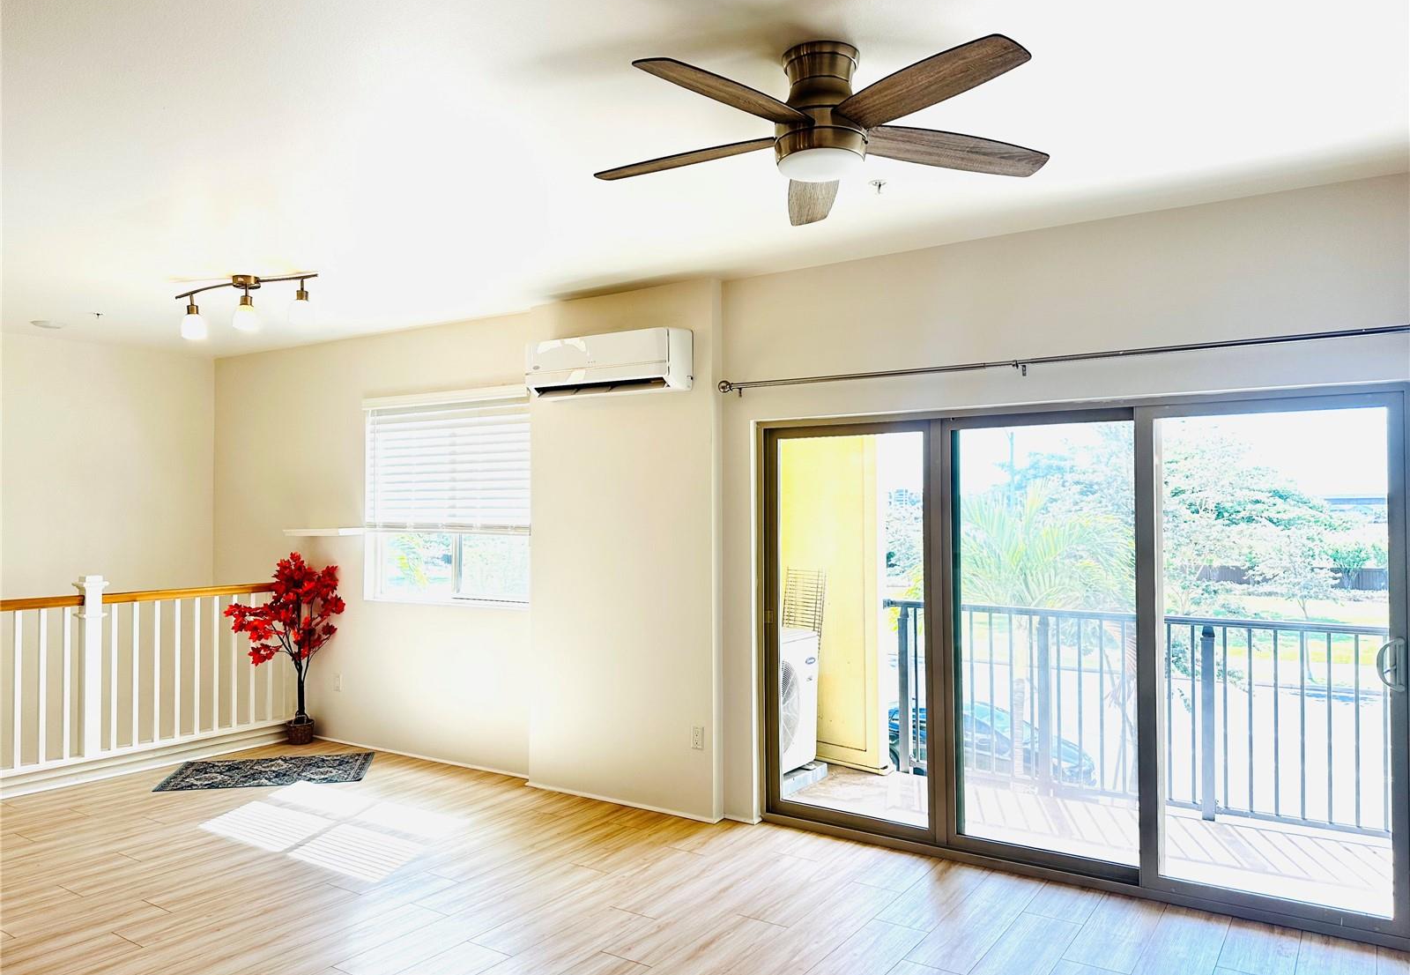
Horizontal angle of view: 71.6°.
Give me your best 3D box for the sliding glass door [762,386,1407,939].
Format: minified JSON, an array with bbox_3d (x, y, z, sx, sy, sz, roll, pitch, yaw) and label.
[{"bbox_3d":[1.446,0.665,4.314,2.735,2.045,0.130,-1,-1,33],"label":"sliding glass door"}]

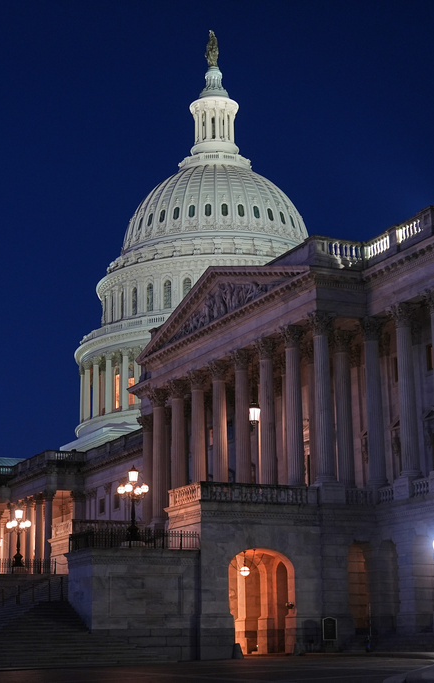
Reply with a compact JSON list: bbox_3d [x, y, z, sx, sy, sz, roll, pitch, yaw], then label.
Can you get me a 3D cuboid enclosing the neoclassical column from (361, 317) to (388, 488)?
[{"bbox_3d":[8.554,3.414,71.099,1.040,9.182,1.040,-1,-14,0],"label":"neoclassical column"}]

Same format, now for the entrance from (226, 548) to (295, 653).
[{"bbox_3d":[2.006,12.842,64.271,3.620,5.200,1.150,6,-15,-25],"label":"entrance"}]

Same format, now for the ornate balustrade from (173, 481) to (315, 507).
[{"bbox_3d":[1.341,8.009,66.777,6.570,0.930,4.030,6,-15,-25],"label":"ornate balustrade"}]

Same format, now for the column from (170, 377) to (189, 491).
[{"bbox_3d":[-2.489,7.115,84.830,1.220,9.157,1.220,-1,-14,0],"label":"column"}]

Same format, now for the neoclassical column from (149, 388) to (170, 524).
[{"bbox_3d":[-3.951,7.952,90.019,1.250,9.250,1.250,6,-15,-25],"label":"neoclassical column"}]

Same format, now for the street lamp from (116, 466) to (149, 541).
[{"bbox_3d":[-4.114,7.921,64.087,1.550,3.670,1.550,6,-15,-25],"label":"street lamp"}]

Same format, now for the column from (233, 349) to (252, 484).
[{"bbox_3d":[1.579,5.212,77.786,1.040,9.182,1.040,-1,-14,0],"label":"column"}]

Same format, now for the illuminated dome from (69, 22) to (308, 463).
[{"bbox_3d":[-0.056,-14.806,184.300,41.331,63.523,41.331,6,-15,-26],"label":"illuminated dome"}]

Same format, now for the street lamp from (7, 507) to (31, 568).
[{"bbox_3d":[-12.573,12.431,82.836,1.650,3.800,1.650,6,-15,-25],"label":"street lamp"}]

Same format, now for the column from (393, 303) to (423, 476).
[{"bbox_3d":[9.946,2.705,68.343,1.040,9.182,1.040,-1,-14,0],"label":"column"}]

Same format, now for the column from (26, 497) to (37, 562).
[{"bbox_3d":[-20.924,21.993,146.545,1.250,9.250,1.250,6,-15,-25],"label":"column"}]

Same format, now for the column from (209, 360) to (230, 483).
[{"bbox_3d":[0.214,5.908,80.489,1.040,9.182,1.040,6,-15,-26],"label":"column"}]

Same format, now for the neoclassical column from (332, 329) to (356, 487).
[{"bbox_3d":[7.074,3.976,72.655,1.220,9.157,1.220,-1,-14,0],"label":"neoclassical column"}]

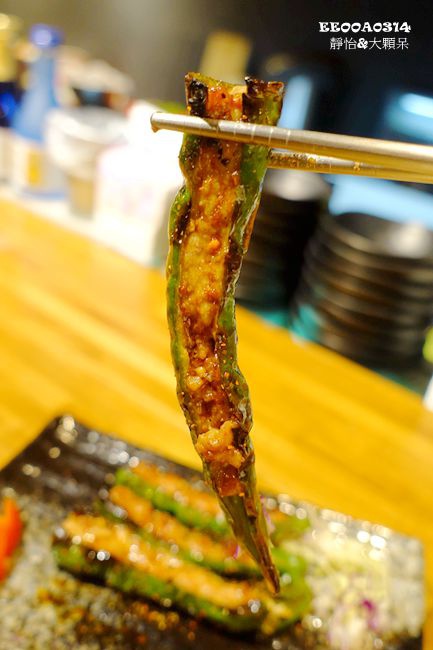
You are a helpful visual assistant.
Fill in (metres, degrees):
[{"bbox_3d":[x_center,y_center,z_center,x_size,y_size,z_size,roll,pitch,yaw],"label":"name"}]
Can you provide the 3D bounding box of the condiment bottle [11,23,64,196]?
[{"bbox_3d":[-0.259,-0.320,0.868,0.079,0.236,0.079,3,29,-18],"label":"condiment bottle"}]

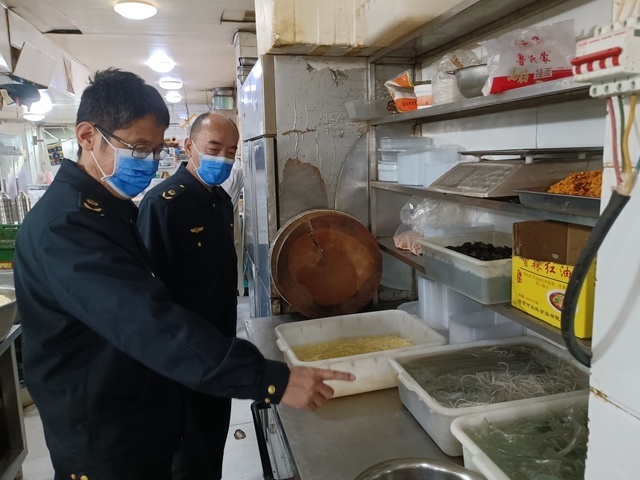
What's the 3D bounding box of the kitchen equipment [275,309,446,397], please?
[{"bbox_3d":[0.114,0.350,1.554,0.460,0.129,0.335,-5,10,-16],"label":"kitchen equipment"}]

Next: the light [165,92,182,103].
[{"bbox_3d":[-2.870,-2.786,9.779,0.330,0.100,0.330,-5,10,-15],"label":"light"}]

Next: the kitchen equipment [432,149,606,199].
[{"bbox_3d":[0.553,-0.203,1.506,0.315,0.122,0.352,-4,10,-13],"label":"kitchen equipment"}]

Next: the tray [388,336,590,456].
[{"bbox_3d":[0.447,0.390,1.264,0.460,0.129,0.335,-5,10,-15],"label":"tray"}]

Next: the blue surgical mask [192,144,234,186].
[{"bbox_3d":[-0.327,-0.225,1.540,0.130,0.107,0.080,-10,33,-38],"label":"blue surgical mask"}]

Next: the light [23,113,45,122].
[{"bbox_3d":[-5.042,-2.151,8.800,0.390,0.110,0.390,-7,11,-28],"label":"light"}]

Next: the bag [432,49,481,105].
[{"bbox_3d":[0.441,-0.524,1.615,0.165,0.180,0.150,1,10,15],"label":"bag"}]

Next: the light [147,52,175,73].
[{"bbox_3d":[-1.979,-2.191,6.214,0.335,0.100,0.335,-5,10,-16],"label":"light"}]

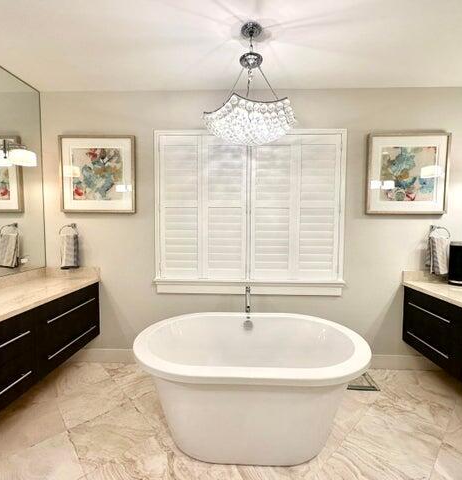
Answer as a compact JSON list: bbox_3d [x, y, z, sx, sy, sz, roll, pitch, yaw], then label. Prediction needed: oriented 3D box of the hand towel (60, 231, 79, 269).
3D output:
[{"bbox_3d":[-1.584,0.111,2.547,0.152,0.347,0.090,0,3,2],"label":"hand towel"}]

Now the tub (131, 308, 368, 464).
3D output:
[{"bbox_3d":[0.135,1.021,1.957,1.628,0.590,1.076,0,3,2],"label":"tub"}]

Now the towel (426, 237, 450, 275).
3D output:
[{"bbox_3d":[1.940,0.144,2.428,0.164,0.355,0.090,0,3,2],"label":"towel"}]

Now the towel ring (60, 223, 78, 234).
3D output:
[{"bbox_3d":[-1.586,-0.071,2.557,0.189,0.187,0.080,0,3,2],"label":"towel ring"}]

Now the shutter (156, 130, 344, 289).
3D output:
[{"bbox_3d":[0.174,-0.304,2.507,1.821,1.485,0.090,0,3,2],"label":"shutter"}]

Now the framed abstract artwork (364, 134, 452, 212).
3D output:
[{"bbox_3d":[1.653,-0.613,2.433,0.740,0.753,0.037,0,3,2],"label":"framed abstract artwork"}]

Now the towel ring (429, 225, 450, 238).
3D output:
[{"bbox_3d":[1.956,-0.045,2.436,0.190,0.187,0.080,0,3,2],"label":"towel ring"}]

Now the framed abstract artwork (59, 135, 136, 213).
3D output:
[{"bbox_3d":[-1.288,-0.633,2.534,0.741,0.746,0.037,0,3,2],"label":"framed abstract artwork"}]

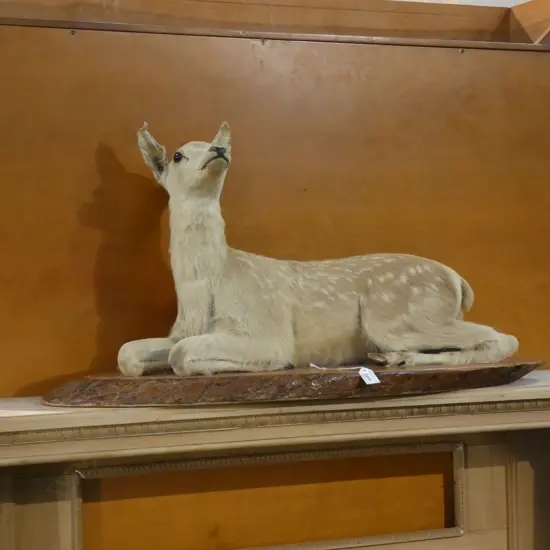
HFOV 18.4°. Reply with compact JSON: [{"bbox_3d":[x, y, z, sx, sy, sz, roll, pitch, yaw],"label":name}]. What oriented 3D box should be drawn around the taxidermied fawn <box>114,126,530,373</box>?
[{"bbox_3d":[0.066,-0.048,2.820,0.660,0.405,0.240,-1,1,-24],"label":"taxidermied fawn"}]

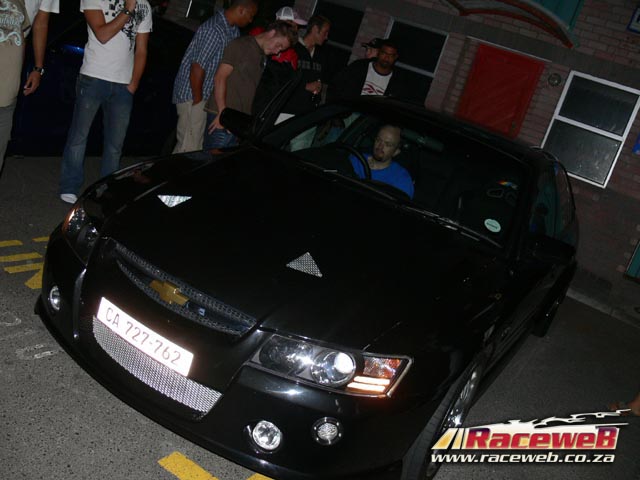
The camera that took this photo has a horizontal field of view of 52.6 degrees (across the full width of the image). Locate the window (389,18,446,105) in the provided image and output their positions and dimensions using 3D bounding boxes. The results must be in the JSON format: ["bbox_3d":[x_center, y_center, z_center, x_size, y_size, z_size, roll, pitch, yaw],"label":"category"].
[{"bbox_3d":[1.154,-2.279,8.512,0.841,1.090,0.070,27,19,29],"label":"window"}]

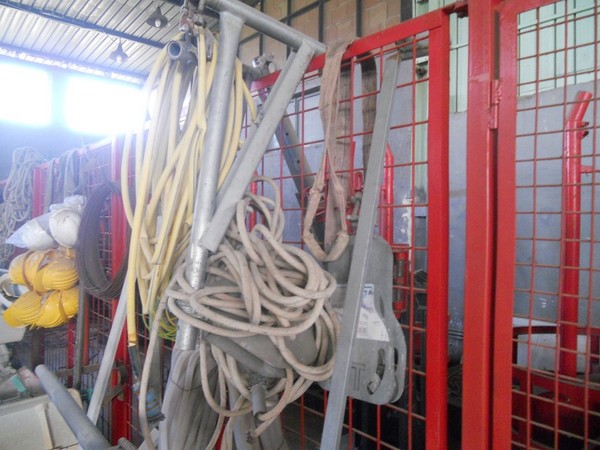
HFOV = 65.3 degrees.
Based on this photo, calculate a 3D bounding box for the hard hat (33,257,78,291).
[{"bbox_3d":[-1.502,0.305,2.880,0.280,0.230,0.160,-7,-3,-27],"label":"hard hat"}]

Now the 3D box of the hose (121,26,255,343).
[{"bbox_3d":[-0.344,-0.124,1.430,0.300,0.930,0.340,0,1,-41],"label":"hose"}]

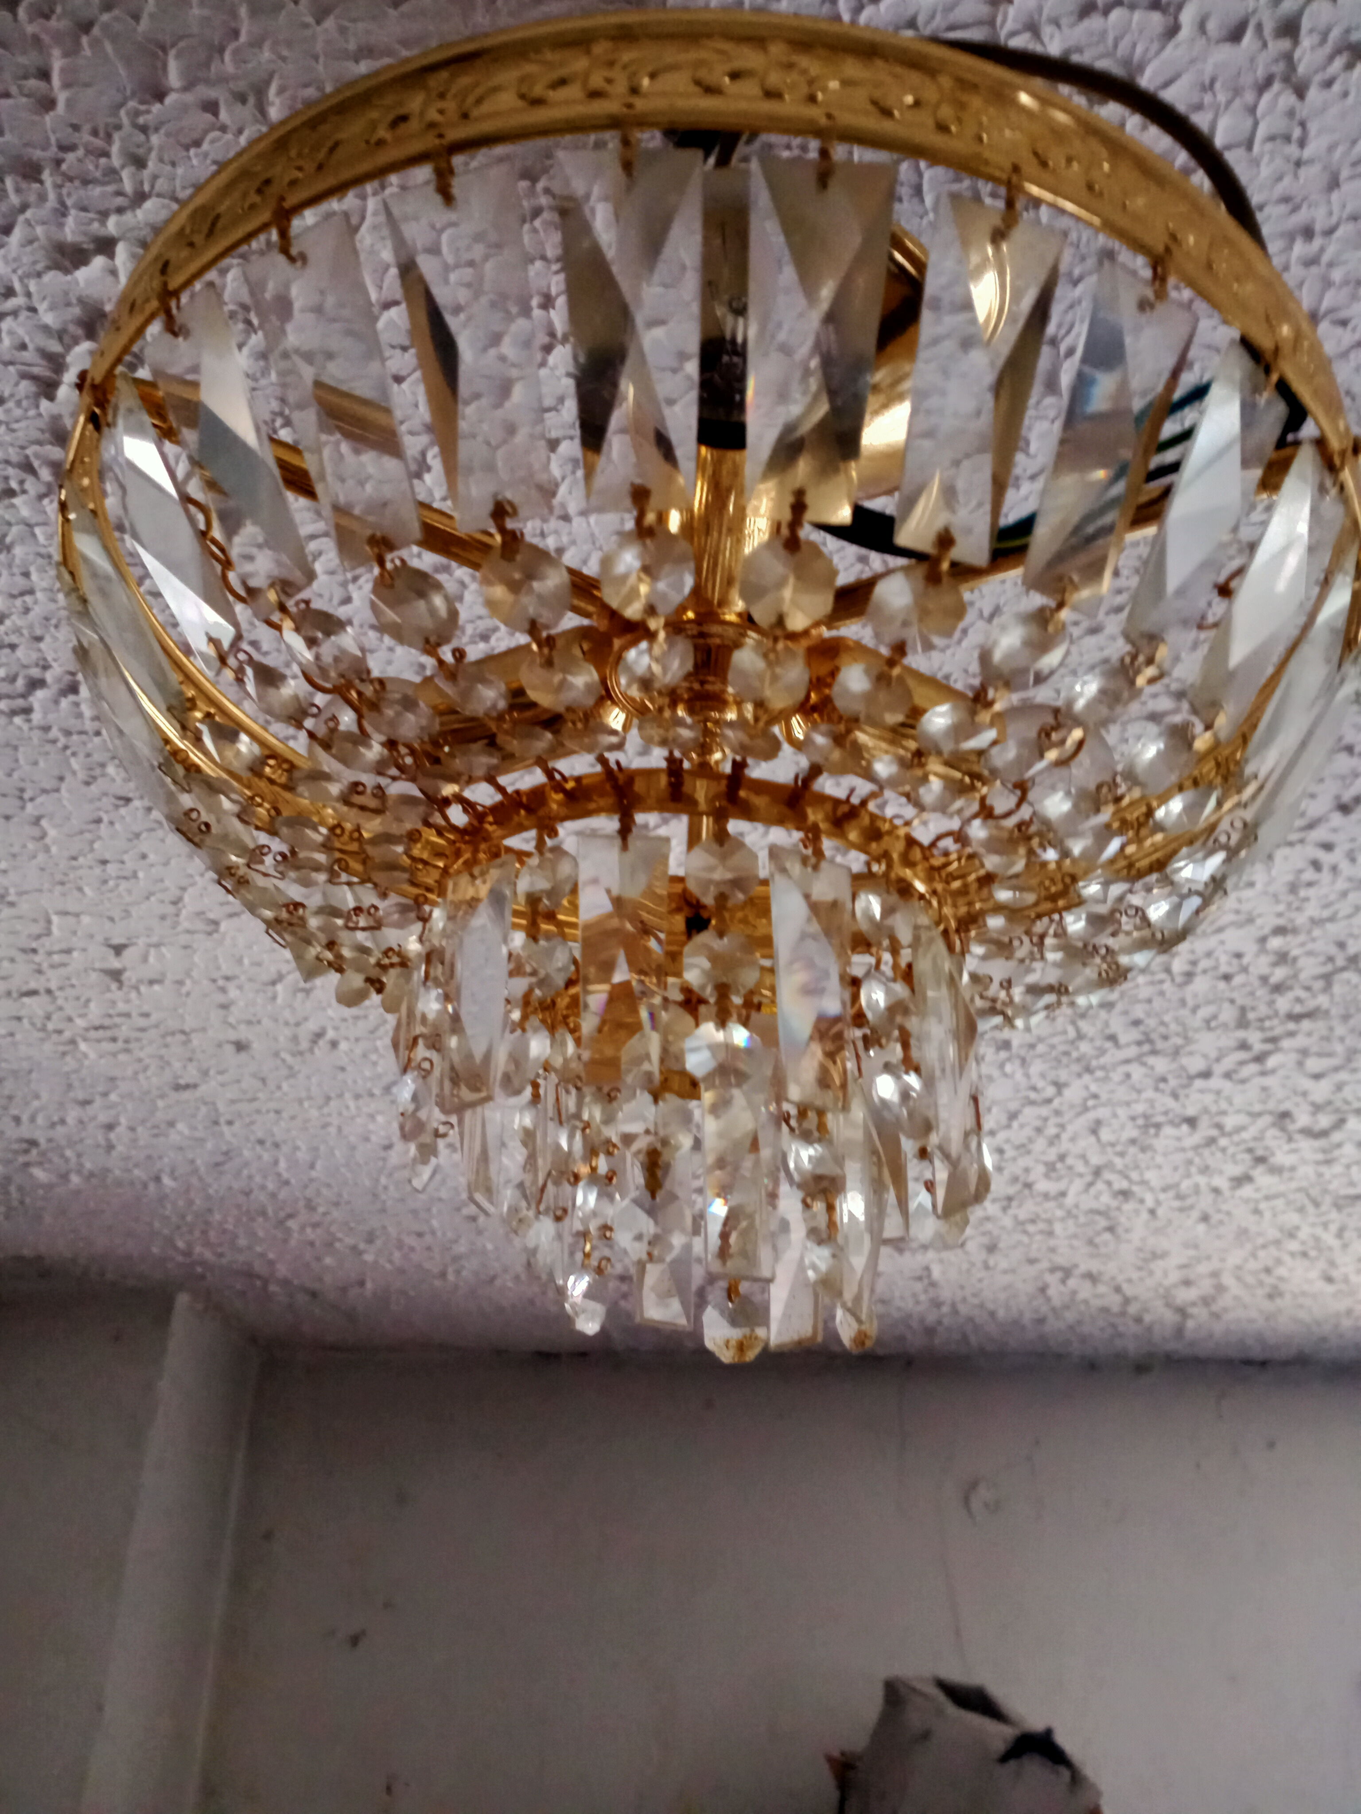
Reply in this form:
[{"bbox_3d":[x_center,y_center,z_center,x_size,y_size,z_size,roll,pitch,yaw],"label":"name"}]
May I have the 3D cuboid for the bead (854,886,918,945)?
[{"bbox_3d":[0.041,0.002,0.288,0.014,0.014,0.007,22,-32,-33],"label":"bead"}]

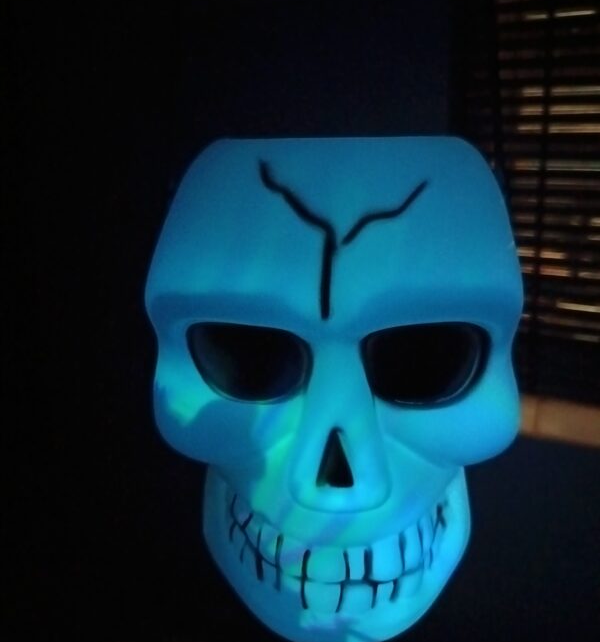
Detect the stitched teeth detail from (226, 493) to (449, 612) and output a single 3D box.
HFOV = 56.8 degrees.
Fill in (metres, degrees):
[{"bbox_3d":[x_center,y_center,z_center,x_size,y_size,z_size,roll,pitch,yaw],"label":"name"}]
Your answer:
[{"bbox_3d":[0.021,0.127,0.305,0.122,0.054,0.040,1,10,3],"label":"stitched teeth detail"}]

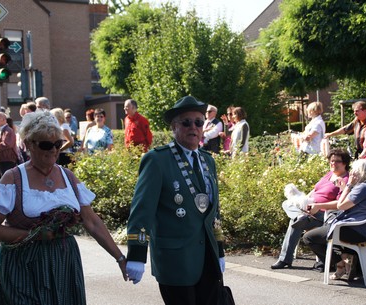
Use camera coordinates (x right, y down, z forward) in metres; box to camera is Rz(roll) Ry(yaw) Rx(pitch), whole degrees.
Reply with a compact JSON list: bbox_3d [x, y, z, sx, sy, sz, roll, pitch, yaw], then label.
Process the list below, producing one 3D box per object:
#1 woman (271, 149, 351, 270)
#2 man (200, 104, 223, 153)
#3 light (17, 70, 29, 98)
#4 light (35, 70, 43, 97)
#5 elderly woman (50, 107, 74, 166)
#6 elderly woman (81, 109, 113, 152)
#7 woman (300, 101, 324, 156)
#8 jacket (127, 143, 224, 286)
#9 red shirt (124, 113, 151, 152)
[{"bbox_3d":[1.416,0.620,8.400,0.850,1.260,0.600,-4,4,-38],"label":"woman"},{"bbox_3d":[0.503,0.096,12.250,0.530,1.710,0.380,1,4,41],"label":"man"},{"bbox_3d":[-5.028,-2.169,24.200,0.380,0.900,0.290,-1,3,12],"label":"light"},{"bbox_3d":[-4.547,-2.178,24.300,0.290,0.900,0.380,-2,3,6],"label":"light"},{"bbox_3d":[-1.884,0.128,12.043,0.400,1.640,0.480,-2,3,6],"label":"elderly woman"},{"bbox_3d":[-1.278,0.133,12.048,0.500,1.640,0.350,-2,3,7],"label":"elderly woman"},{"bbox_3d":[1.938,0.076,11.243,0.400,1.640,0.470,-2,3,6],"label":"woman"},{"bbox_3d":[-0.038,0.340,4.200,0.570,0.780,0.340,-5,4,-37],"label":"jacket"},{"bbox_3d":[-0.696,-0.292,12.100,0.530,0.700,0.320,1,5,43],"label":"red shirt"}]

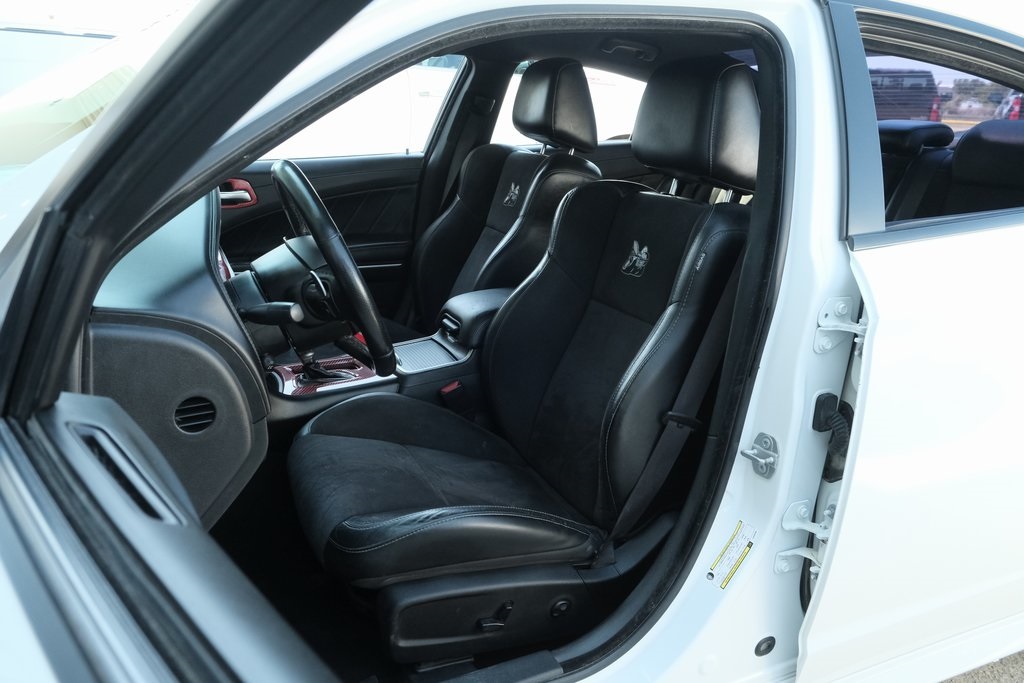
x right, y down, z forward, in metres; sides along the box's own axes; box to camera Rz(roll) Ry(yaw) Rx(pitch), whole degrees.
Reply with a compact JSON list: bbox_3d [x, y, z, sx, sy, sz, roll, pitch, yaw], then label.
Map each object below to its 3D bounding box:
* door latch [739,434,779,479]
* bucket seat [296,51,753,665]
[{"bbox_3d":[0.348,0.160,1.079,0.034,0.078,0.050,-15,24,-33],"label":"door latch"},{"bbox_3d":[0.019,-0.034,1.388,0.880,0.900,0.570,-10,22,-21],"label":"bucket seat"}]

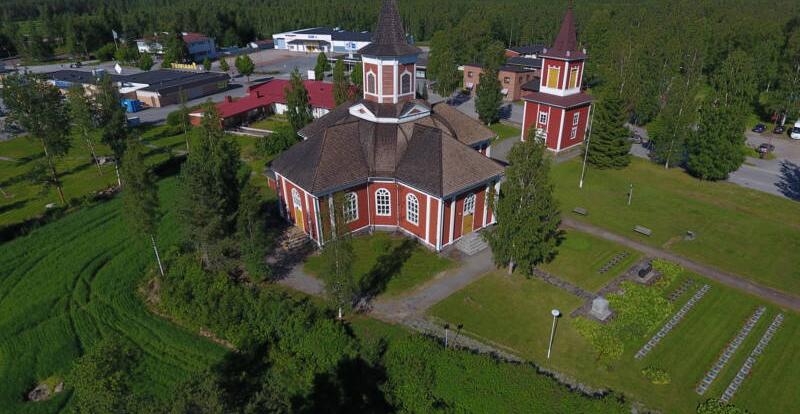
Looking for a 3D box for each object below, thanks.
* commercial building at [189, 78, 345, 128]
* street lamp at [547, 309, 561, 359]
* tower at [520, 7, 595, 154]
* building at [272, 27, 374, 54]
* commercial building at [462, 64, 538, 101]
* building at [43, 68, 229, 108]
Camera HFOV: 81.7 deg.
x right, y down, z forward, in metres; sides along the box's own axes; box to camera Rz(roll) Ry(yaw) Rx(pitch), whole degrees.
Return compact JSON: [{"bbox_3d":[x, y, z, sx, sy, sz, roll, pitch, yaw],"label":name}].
[{"bbox_3d":[-26.116,-24.130,108.989,34.222,4.700,36.815,11,28,22],"label":"commercial building"},{"bbox_3d":[12.211,10.243,36.931,0.580,4.991,0.580,-1,26,0],"label":"street lamp"},{"bbox_3d":[29.108,-23.622,82.964,9.412,25.240,9.412,-19,31,-33],"label":"tower"},{"bbox_3d":[-26.245,-81.070,223.574,58.074,6.900,42.519,9,28,20],"label":"building"},{"bbox_3d":[26.523,-35.372,128.170,9.000,6.900,19.200,-22,33,-36],"label":"commercial building"},{"bbox_3d":[-82.566,-37.354,138.167,61.185,4.300,29.556,10,28,20],"label":"building"}]

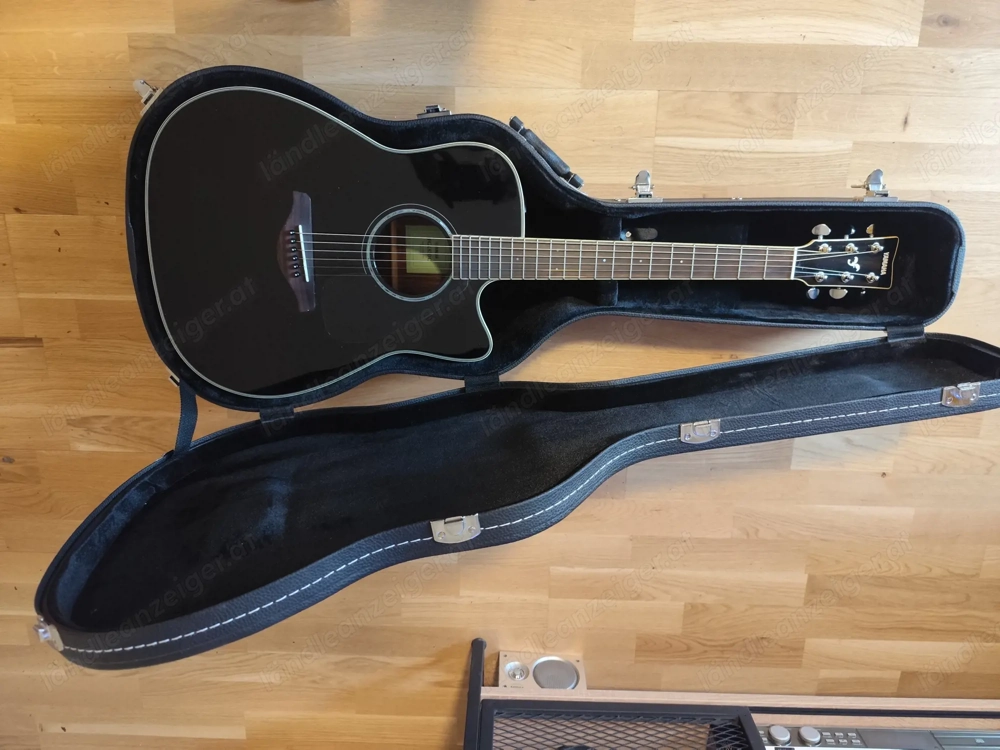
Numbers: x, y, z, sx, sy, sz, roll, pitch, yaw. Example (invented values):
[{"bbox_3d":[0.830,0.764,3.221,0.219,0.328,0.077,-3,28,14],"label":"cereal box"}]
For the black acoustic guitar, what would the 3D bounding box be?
[{"bbox_3d":[0.041,-0.172,0.945,1.034,0.124,0.412,1,106,0],"label":"black acoustic guitar"}]

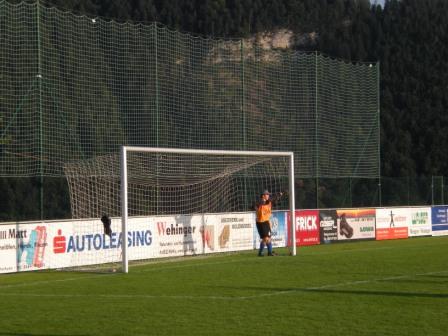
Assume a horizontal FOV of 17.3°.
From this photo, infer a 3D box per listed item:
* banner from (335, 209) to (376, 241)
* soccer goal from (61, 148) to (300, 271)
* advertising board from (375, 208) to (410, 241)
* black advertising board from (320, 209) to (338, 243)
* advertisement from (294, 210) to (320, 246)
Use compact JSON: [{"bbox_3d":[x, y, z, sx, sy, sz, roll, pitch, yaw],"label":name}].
[{"bbox_3d":[4.080,1.740,45.415,0.080,0.930,2.820,-1,-1,30],"label":"banner"},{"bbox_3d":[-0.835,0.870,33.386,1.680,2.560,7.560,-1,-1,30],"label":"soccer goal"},{"bbox_3d":[5.442,1.788,47.809,0.080,1.000,2.710,-1,-1,30],"label":"advertising board"},{"bbox_3d":[3.083,1.746,43.681,0.080,0.980,1.220,-1,-1,30],"label":"black advertising board"},{"bbox_3d":[2.305,1.739,42.312,0.080,0.980,1.950,-1,-1,30],"label":"advertisement"}]

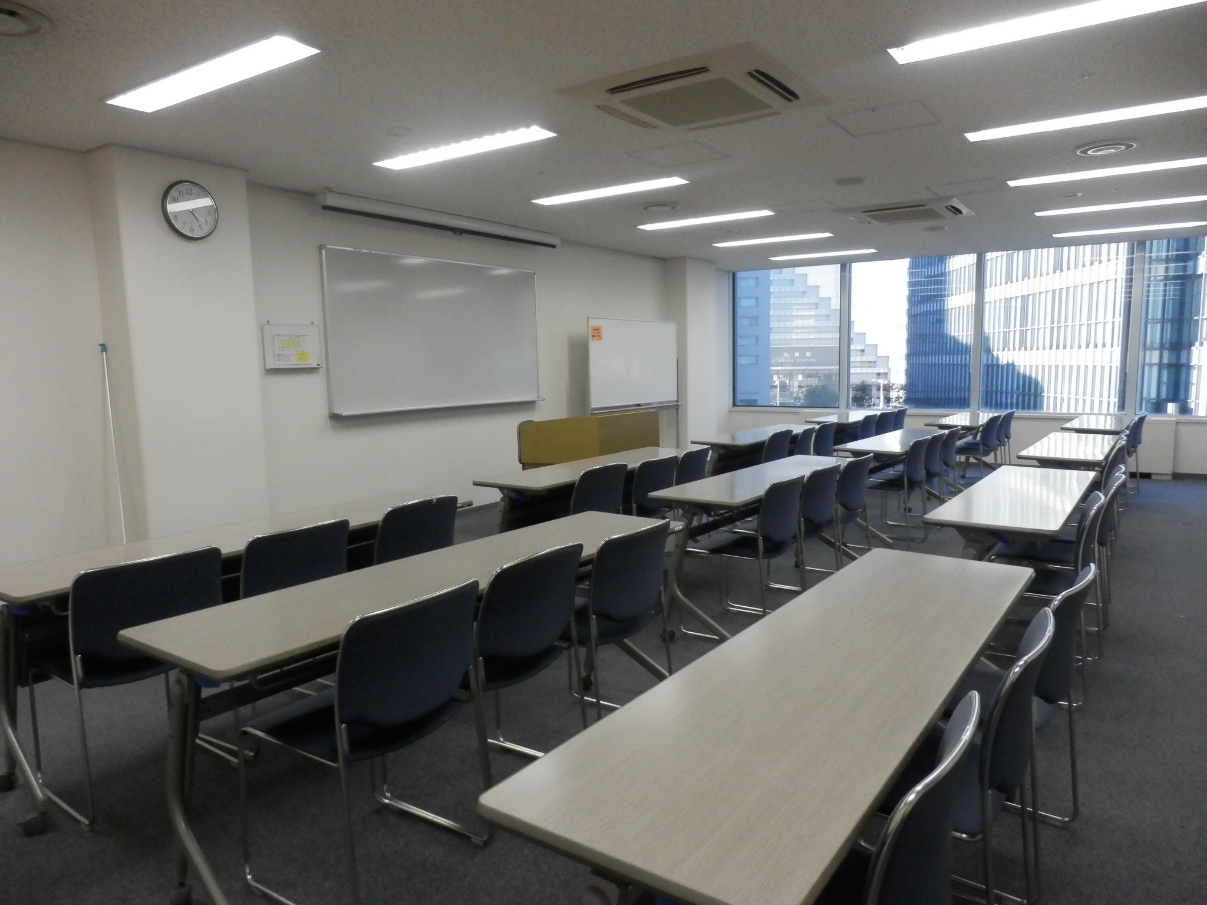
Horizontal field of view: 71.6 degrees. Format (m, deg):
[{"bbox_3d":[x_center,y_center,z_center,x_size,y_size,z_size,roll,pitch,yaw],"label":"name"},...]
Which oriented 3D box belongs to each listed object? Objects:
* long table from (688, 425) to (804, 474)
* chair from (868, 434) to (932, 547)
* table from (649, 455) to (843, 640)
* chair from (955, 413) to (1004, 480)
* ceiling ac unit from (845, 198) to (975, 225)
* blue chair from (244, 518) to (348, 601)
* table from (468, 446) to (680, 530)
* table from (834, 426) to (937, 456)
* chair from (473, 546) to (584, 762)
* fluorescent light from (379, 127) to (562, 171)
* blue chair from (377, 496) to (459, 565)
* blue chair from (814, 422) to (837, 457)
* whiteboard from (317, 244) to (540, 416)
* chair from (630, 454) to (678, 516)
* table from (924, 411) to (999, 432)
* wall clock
[{"bbox_3d":[1.350,0.189,6.964,0.450,0.700,1.800,3,7,34],"label":"long table"},{"bbox_3d":[1.982,0.265,5.807,0.520,0.765,0.480,3,7,36],"label":"chair"},{"bbox_3d":[0.904,0.465,4.444,0.460,0.700,1.800,3,7,34],"label":"table"},{"bbox_3d":[3.417,0.028,7.804,0.520,0.765,0.480,3,7,37],"label":"chair"},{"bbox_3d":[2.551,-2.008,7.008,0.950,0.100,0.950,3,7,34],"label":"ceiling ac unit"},{"bbox_3d":[-1.263,0.621,3.125,0.510,0.760,0.500,3,7,34],"label":"blue chair"},{"bbox_3d":[0.009,0.420,5.001,0.450,0.700,1.800,3,7,34],"label":"table"},{"bbox_3d":[2.262,0.248,6.284,0.460,0.710,1.800,3,7,35],"label":"table"},{"bbox_3d":[-0.369,0.667,2.545,0.510,0.747,0.490,3,7,34],"label":"chair"},{"bbox_3d":[-0.811,-1.735,4.745,1.249,0.060,0.192,3,7,34],"label":"fluorescent light"},{"bbox_3d":[-0.944,0.564,3.601,0.510,0.760,0.500,3,7,34],"label":"blue chair"},{"bbox_3d":[1.756,0.107,7.400,0.510,0.747,0.490,3,7,34],"label":"blue chair"},{"bbox_3d":[-1.299,-0.982,6.955,0.080,1.199,2.412,3,7,34],"label":"whiteboard"},{"bbox_3d":[0.147,0.391,4.946,0.520,0.765,0.480,3,7,34],"label":"chair"},{"bbox_3d":[3.568,0.025,8.154,0.460,0.710,1.800,3,7,33],"label":"table"},{"bbox_3d":[-2.410,-1.410,4.872,0.045,0.330,0.330,3,7,34],"label":"wall clock"}]

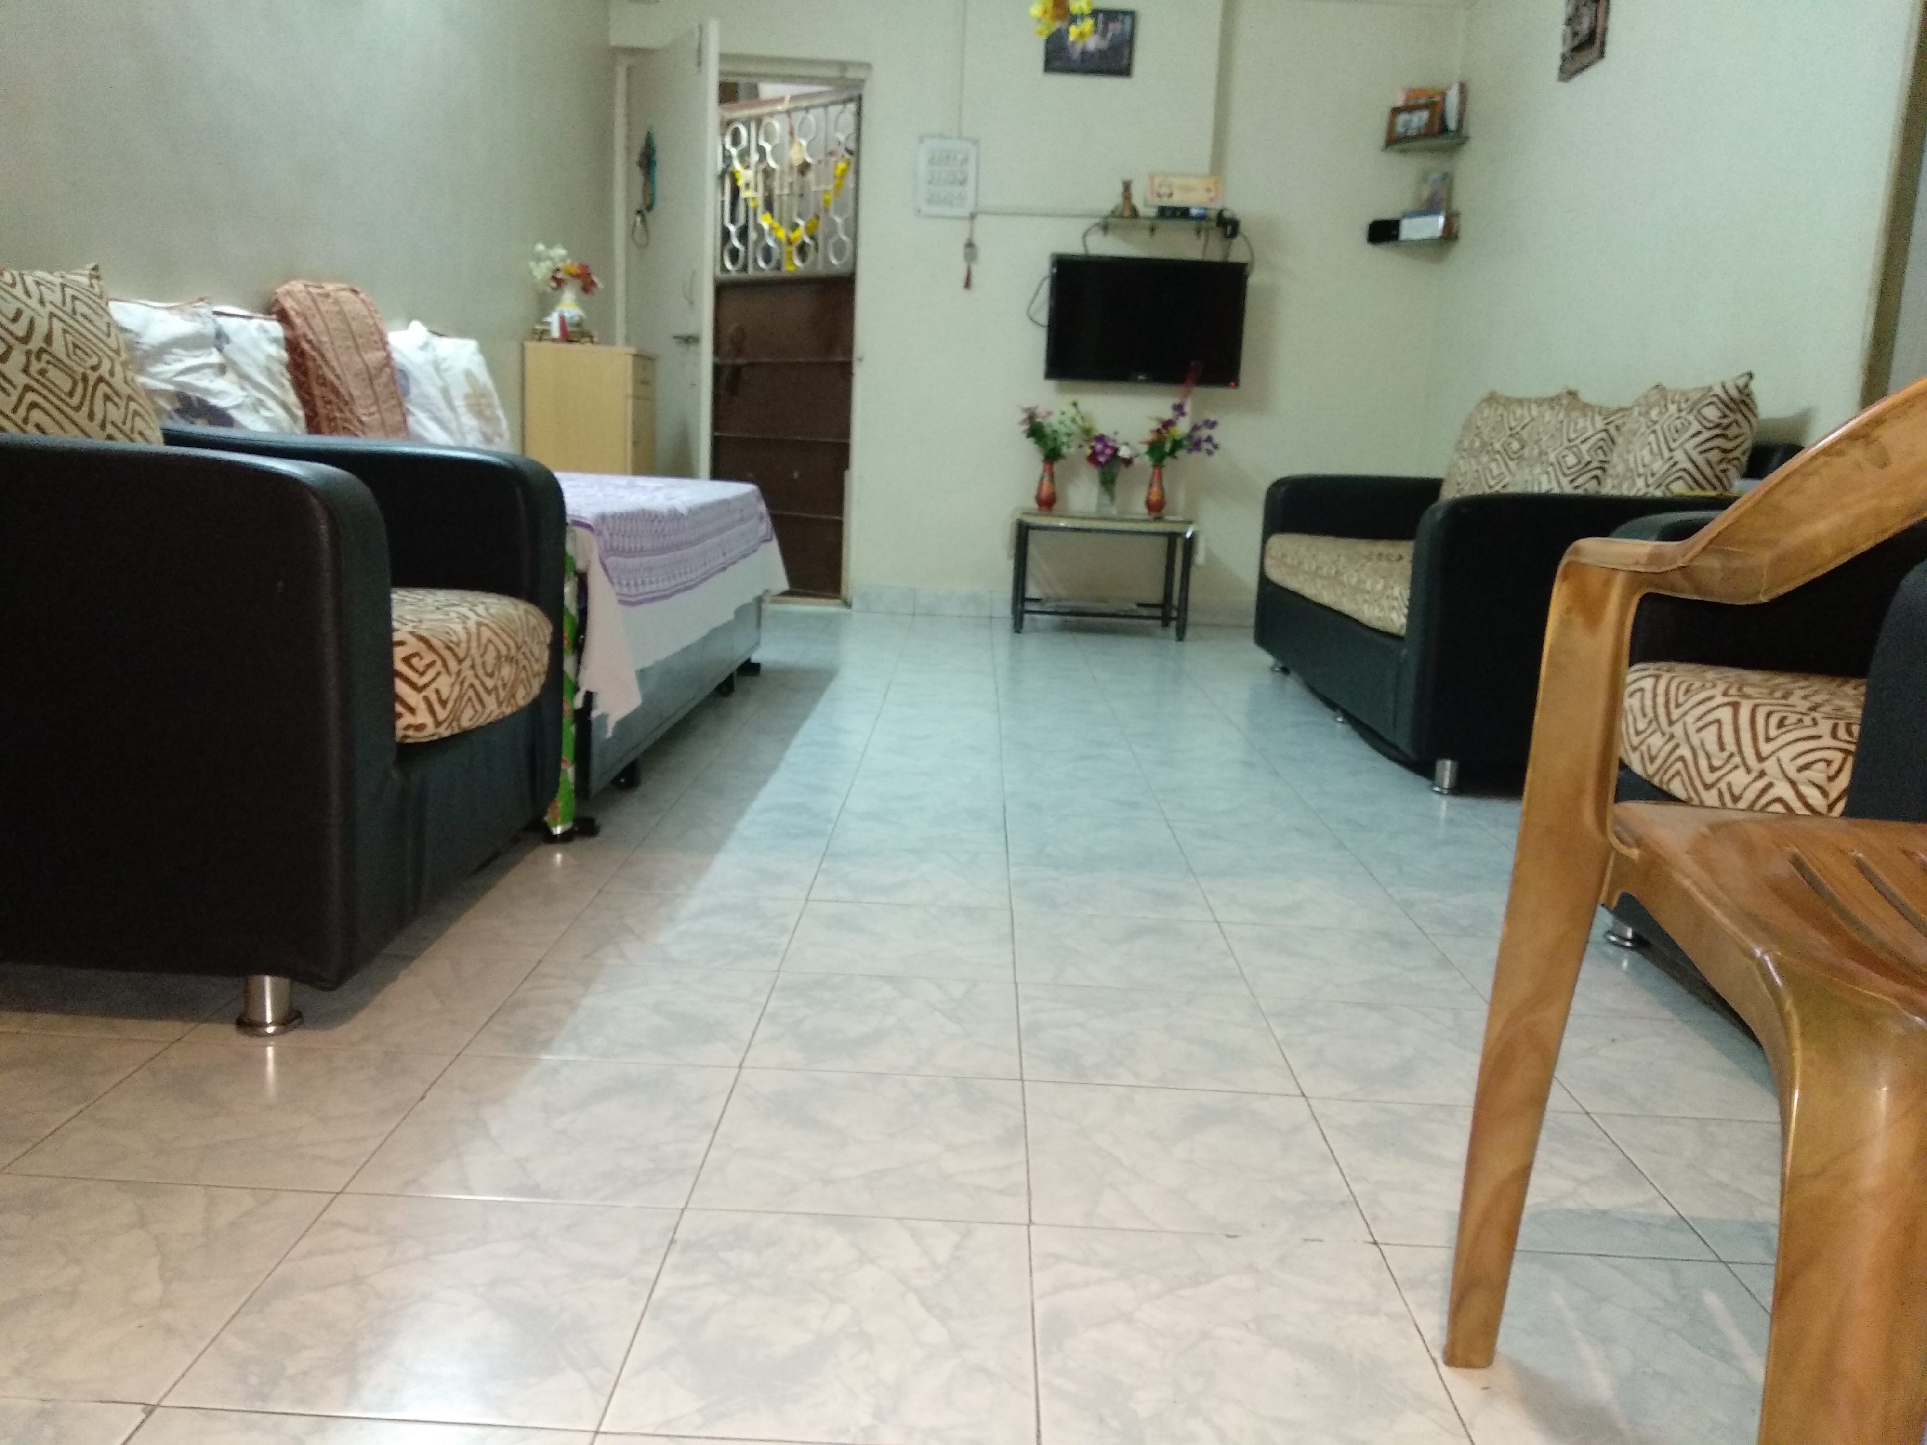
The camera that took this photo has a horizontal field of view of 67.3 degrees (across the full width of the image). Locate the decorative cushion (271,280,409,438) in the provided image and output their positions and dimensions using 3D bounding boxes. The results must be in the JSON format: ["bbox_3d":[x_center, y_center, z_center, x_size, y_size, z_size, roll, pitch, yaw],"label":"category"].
[{"bbox_3d":[-1.227,-0.687,3.021,0.140,0.440,0.380,-12,6,17],"label":"decorative cushion"}]

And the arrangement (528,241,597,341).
[{"bbox_3d":[-1.255,-1.345,4.565,0.215,0.310,0.160,3,11,0],"label":"arrangement"}]

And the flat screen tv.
[{"bbox_3d":[0.695,-1.537,5.552,0.745,0.457,0.070,3,11,0],"label":"flat screen tv"}]

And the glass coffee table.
[{"bbox_3d":[0.521,-0.565,5.546,0.660,0.425,0.460,3,11,0],"label":"glass coffee table"}]

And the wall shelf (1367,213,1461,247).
[{"bbox_3d":[1.702,-1.878,5.495,0.310,0.105,0.200,3,11,0],"label":"wall shelf"}]

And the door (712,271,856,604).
[{"bbox_3d":[-0.785,-1.196,6.064,0.860,1.270,0.040,11,14,38],"label":"door"}]

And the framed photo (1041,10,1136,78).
[{"bbox_3d":[0.472,-2.534,5.396,0.322,0.224,0.025,3,11,0],"label":"framed photo"}]

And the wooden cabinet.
[{"bbox_3d":[-1.204,-0.737,4.701,0.335,0.920,0.320,3,11,0],"label":"wooden cabinet"}]

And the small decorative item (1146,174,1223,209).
[{"bbox_3d":[0.829,-1.996,5.453,0.285,0.113,0.060,3,11,0],"label":"small decorative item"}]

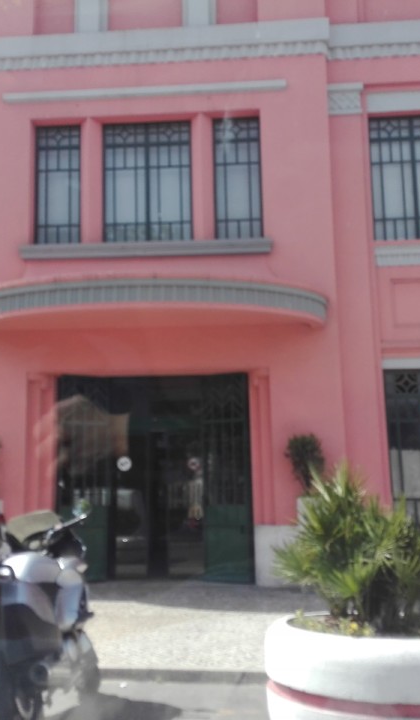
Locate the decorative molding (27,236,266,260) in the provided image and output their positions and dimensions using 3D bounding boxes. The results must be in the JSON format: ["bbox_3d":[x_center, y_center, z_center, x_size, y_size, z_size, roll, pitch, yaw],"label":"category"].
[{"bbox_3d":[-0.896,-1.495,10.297,3.451,0.211,0.220,-2,-9,4],"label":"decorative molding"}]

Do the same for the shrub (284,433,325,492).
[{"bbox_3d":[1.214,1.346,9.690,0.510,0.770,0.500,-1,-10,5],"label":"shrub"}]

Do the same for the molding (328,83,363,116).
[{"bbox_3d":[1.934,-3.711,10.766,0.548,0.467,0.170,-2,-9,4],"label":"molding"}]

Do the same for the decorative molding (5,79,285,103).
[{"bbox_3d":[-0.918,-3.697,10.400,3.941,0.126,0.110,-1,-8,5],"label":"decorative molding"}]

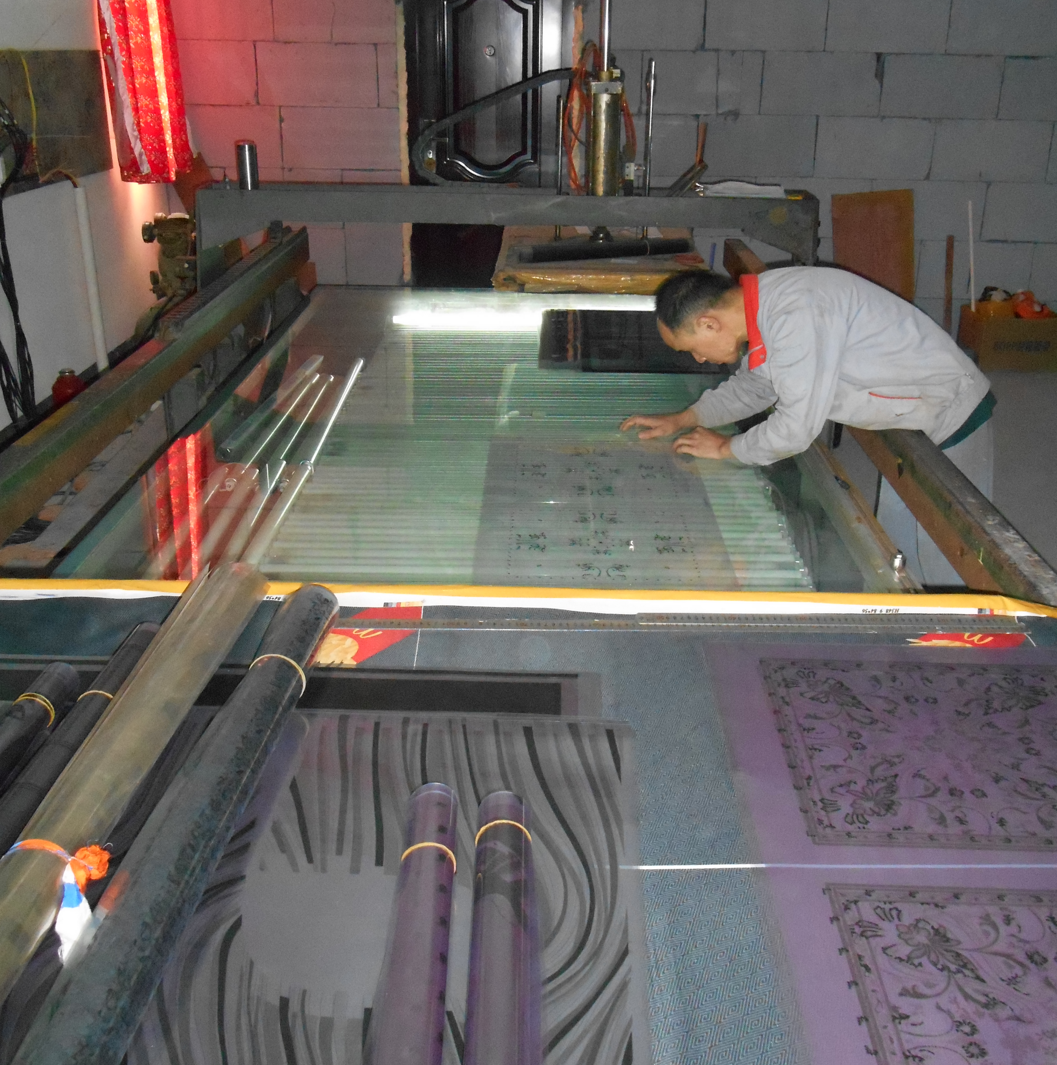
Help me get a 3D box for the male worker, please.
[{"bbox_3d":[0.600,-0.045,2.855,0.840,1.130,0.520,3,21,5],"label":"male worker"}]

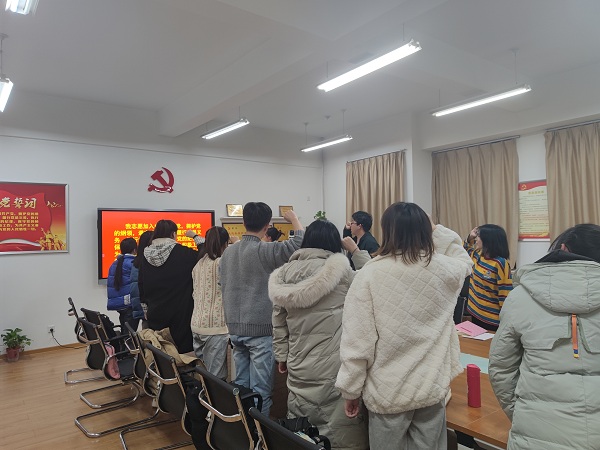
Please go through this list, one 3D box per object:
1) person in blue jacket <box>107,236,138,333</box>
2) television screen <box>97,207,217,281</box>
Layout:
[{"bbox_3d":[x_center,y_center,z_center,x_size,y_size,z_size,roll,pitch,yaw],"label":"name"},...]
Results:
[{"bbox_3d":[-2.052,0.900,5.088,0.430,1.510,0.360,-1,-1,5],"label":"person in blue jacket"},{"bbox_3d":[-2.098,0.295,6.518,1.740,1.050,0.090,0,-1,-35],"label":"television screen"}]

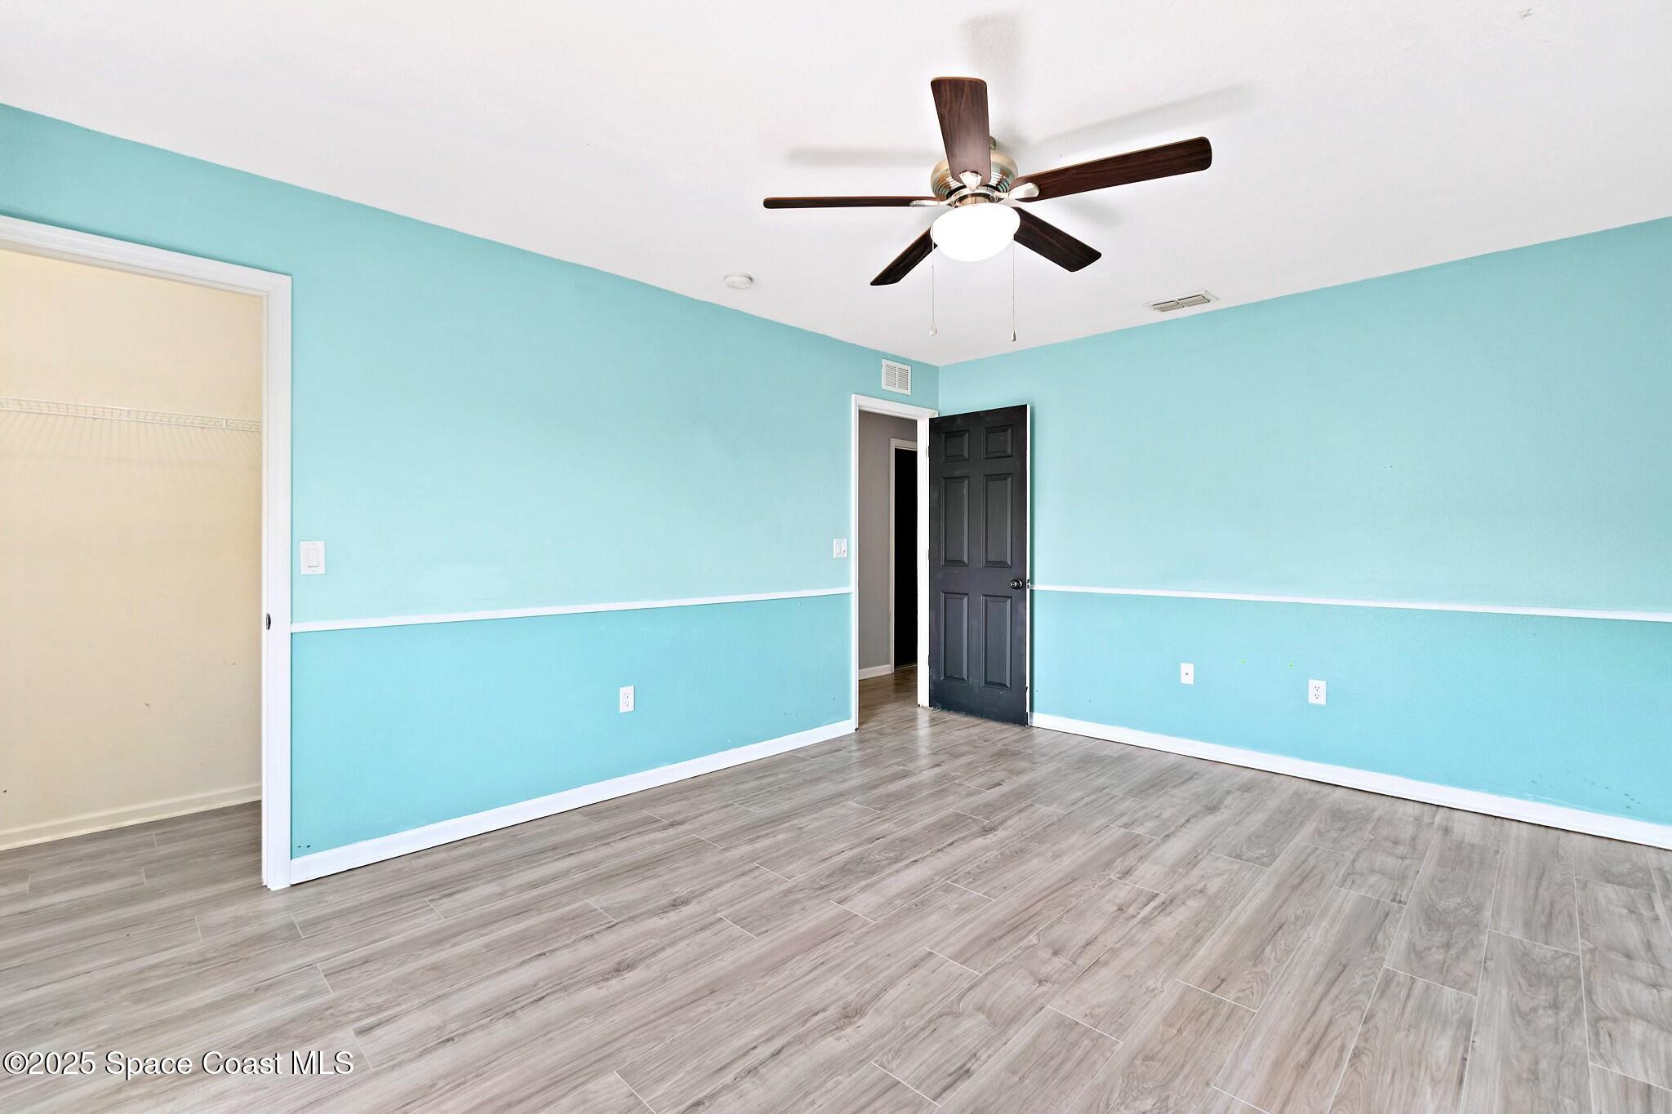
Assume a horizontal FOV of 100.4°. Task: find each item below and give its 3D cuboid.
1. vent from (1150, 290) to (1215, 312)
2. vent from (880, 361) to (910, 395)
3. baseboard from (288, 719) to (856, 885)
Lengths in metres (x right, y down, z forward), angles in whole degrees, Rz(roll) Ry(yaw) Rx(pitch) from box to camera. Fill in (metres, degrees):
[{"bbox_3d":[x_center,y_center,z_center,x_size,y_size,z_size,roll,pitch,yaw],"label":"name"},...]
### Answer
[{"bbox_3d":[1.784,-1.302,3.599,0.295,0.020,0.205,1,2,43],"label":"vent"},{"bbox_3d":[0.406,-1.176,4.572,0.285,0.190,0.018,-1,2,-44],"label":"vent"},{"bbox_3d":[-0.895,1.076,3.382,2.774,0.087,0.015,-1,2,-44],"label":"baseboard"}]

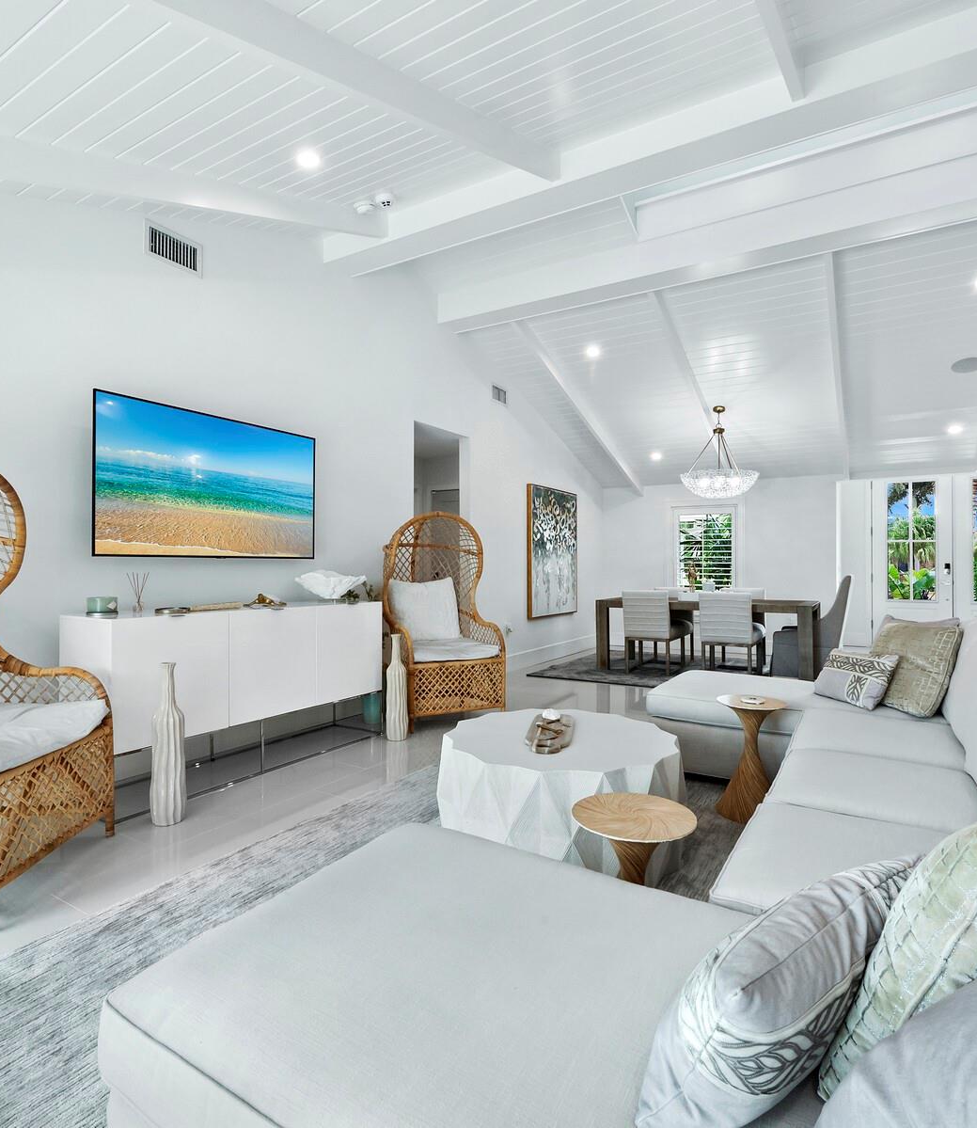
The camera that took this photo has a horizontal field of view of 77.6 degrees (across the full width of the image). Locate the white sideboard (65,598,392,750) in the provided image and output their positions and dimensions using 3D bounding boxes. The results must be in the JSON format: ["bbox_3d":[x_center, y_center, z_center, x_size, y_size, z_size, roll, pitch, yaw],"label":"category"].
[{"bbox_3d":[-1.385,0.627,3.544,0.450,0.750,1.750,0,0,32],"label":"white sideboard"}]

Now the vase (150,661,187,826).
[{"bbox_3d":[-1.487,0.820,2.830,0.170,0.730,0.170,0,0,33],"label":"vase"}]

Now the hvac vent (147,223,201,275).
[{"bbox_3d":[-1.870,-1.870,3.620,0.030,0.195,0.345,0,0,33],"label":"hvac vent"}]

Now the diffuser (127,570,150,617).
[{"bbox_3d":[-1.820,0.153,3.160,0.110,0.215,0.120,0,0,33],"label":"diffuser"}]

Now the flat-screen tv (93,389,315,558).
[{"bbox_3d":[-1.597,-0.454,3.640,0.050,0.830,1.440,0,0,32],"label":"flat-screen tv"}]

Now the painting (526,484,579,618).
[{"bbox_3d":[0.818,-0.133,7.532,0.070,1.560,1.250,0,0,32],"label":"painting"}]

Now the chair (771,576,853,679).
[{"bbox_3d":[3.333,0.654,6.273,0.690,1.070,0.620,0,0,30],"label":"chair"}]

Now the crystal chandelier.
[{"bbox_3d":[2.530,-1.220,6.650,0.860,1.010,0.860,0,0,30],"label":"crystal chandelier"}]

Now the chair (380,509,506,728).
[{"bbox_3d":[-0.390,0.400,4.810,0.780,1.570,0.900,0,0,-25],"label":"chair"}]

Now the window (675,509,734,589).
[{"bbox_3d":[2.860,-0.170,8.070,0.800,1.160,0.100,0,0,30],"label":"window"}]

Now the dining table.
[{"bbox_3d":[2.456,0.792,6.870,2.200,0.765,0.980,0,0,30],"label":"dining table"}]

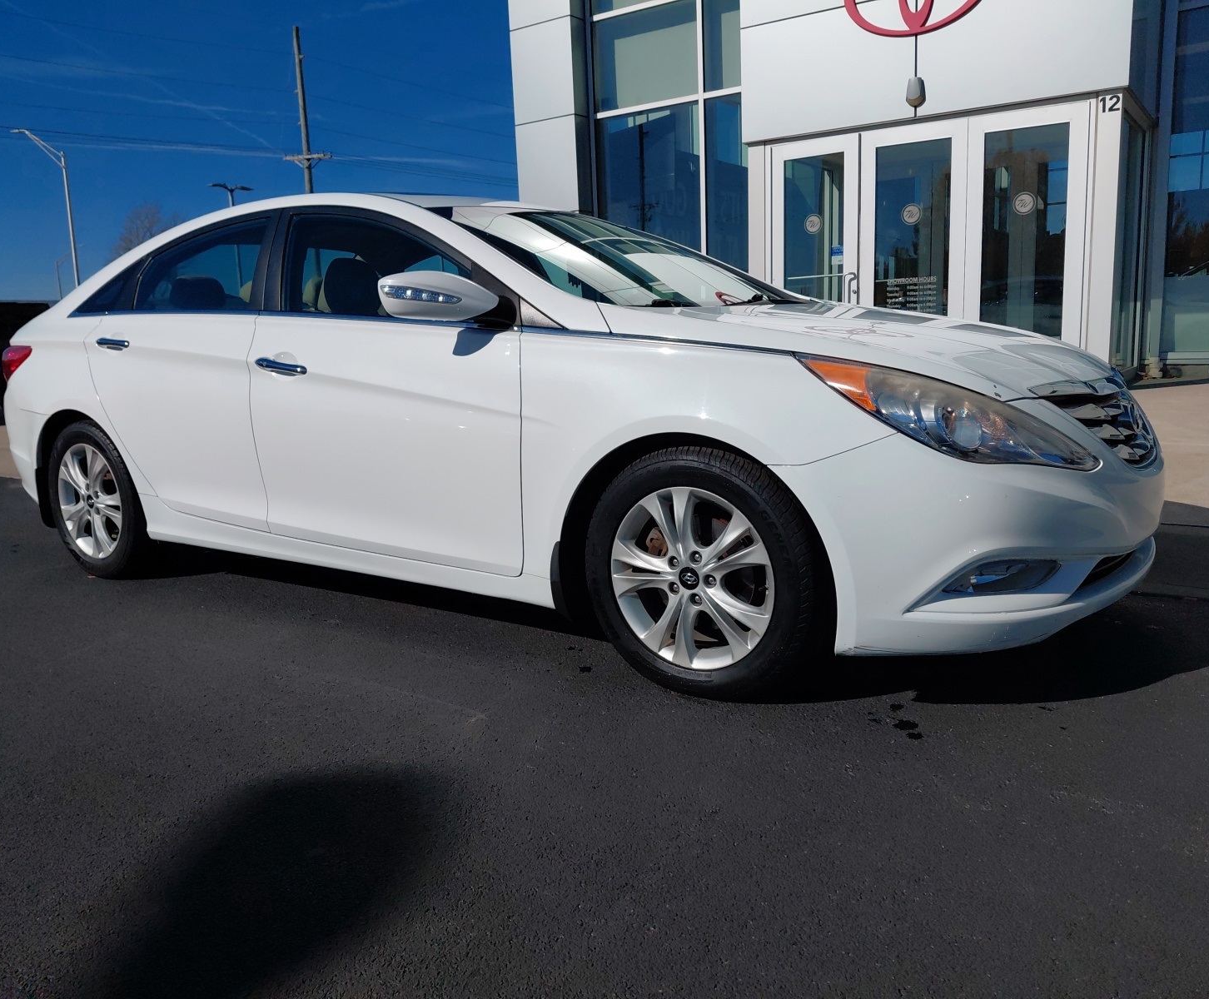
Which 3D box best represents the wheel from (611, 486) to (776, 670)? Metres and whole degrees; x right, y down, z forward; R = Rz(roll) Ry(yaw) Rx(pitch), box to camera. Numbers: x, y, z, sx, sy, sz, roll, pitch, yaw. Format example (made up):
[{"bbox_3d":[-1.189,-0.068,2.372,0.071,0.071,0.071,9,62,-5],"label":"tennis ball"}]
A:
[{"bbox_3d":[0.263,0.193,2.519,0.470,0.470,0.190,5,11,35],"label":"wheel"}]

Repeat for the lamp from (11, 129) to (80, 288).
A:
[{"bbox_3d":[-25.136,-10.834,43.730,2.520,11.490,0.350,-2,9,0],"label":"lamp"}]

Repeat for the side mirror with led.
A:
[{"bbox_3d":[-0.465,-0.566,2.704,0.240,0.145,0.250,5,11,33],"label":"side mirror with led"}]

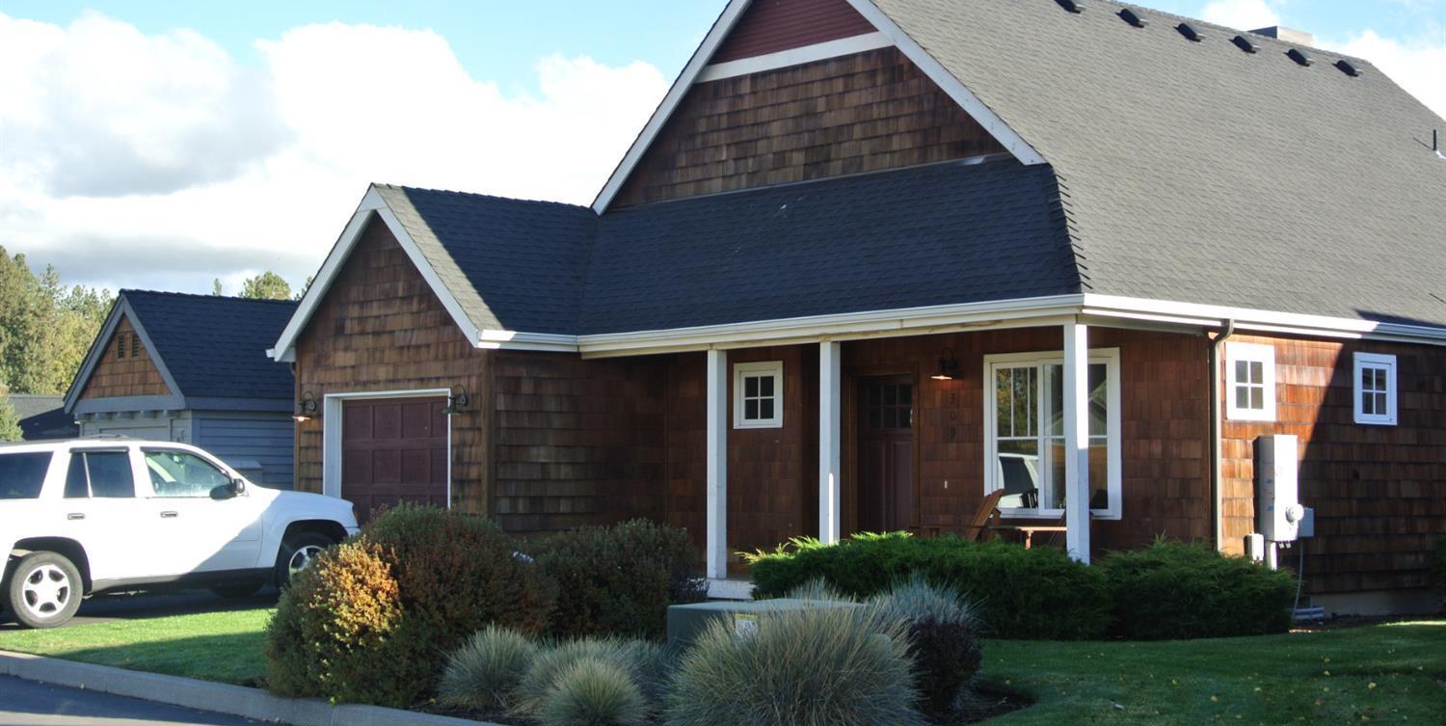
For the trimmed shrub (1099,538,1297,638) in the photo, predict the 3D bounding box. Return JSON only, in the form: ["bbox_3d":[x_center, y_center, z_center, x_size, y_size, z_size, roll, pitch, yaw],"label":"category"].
[{"bbox_3d":[4.205,1.980,18.956,1.700,0.800,1.130,3,-4,-42],"label":"trimmed shrub"}]

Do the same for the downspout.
[{"bbox_3d":[4.634,0.957,20.058,0.090,2.650,0.300,3,-4,-42],"label":"downspout"}]

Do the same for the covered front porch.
[{"bbox_3d":[2.092,0.983,21.195,2.174,2.553,5.032,3,-4,-42],"label":"covered front porch"}]

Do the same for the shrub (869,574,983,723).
[{"bbox_3d":[1.257,1.736,13.329,0.680,0.870,0.680,0,-3,0],"label":"shrub"}]

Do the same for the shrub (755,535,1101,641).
[{"bbox_3d":[1.786,1.955,19.283,1.050,0.840,3.500,3,-4,-42],"label":"shrub"}]

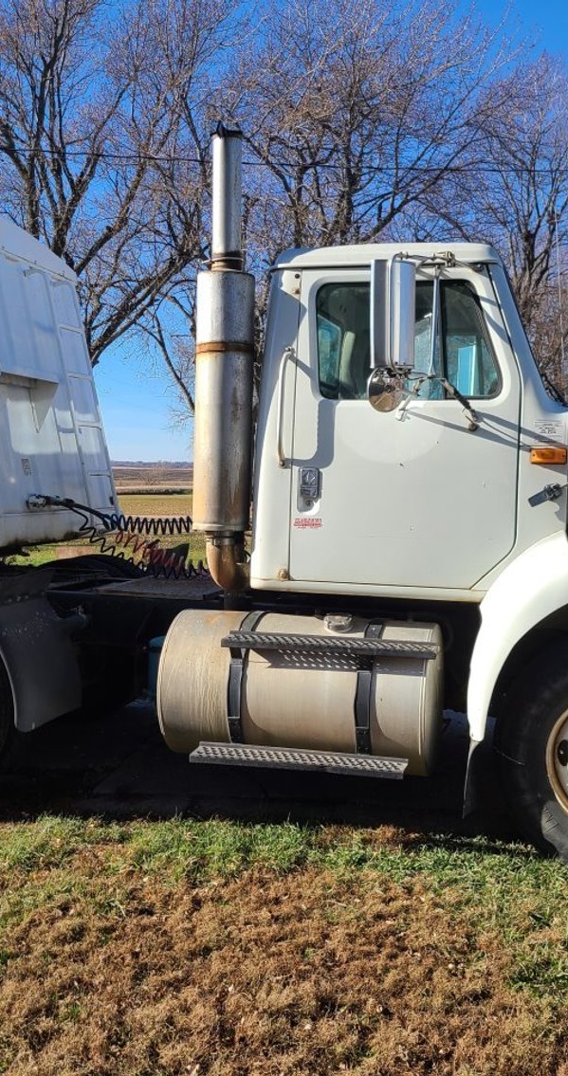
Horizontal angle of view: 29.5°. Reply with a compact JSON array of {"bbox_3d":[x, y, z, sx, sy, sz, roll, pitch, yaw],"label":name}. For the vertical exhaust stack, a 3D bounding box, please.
[{"bbox_3d":[-0.258,-0.769,4.720,0.260,2.024,0.260,2,4,14],"label":"vertical exhaust stack"}]

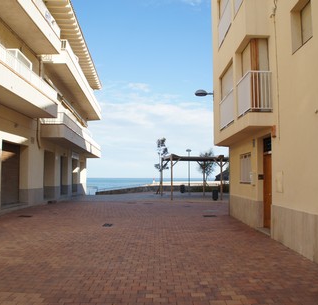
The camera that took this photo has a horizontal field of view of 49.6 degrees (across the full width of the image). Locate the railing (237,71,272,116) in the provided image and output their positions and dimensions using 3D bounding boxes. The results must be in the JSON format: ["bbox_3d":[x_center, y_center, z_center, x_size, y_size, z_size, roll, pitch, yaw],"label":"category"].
[{"bbox_3d":[2.446,-1.442,8.865,0.540,0.970,1.280,0,-4,-1],"label":"railing"}]

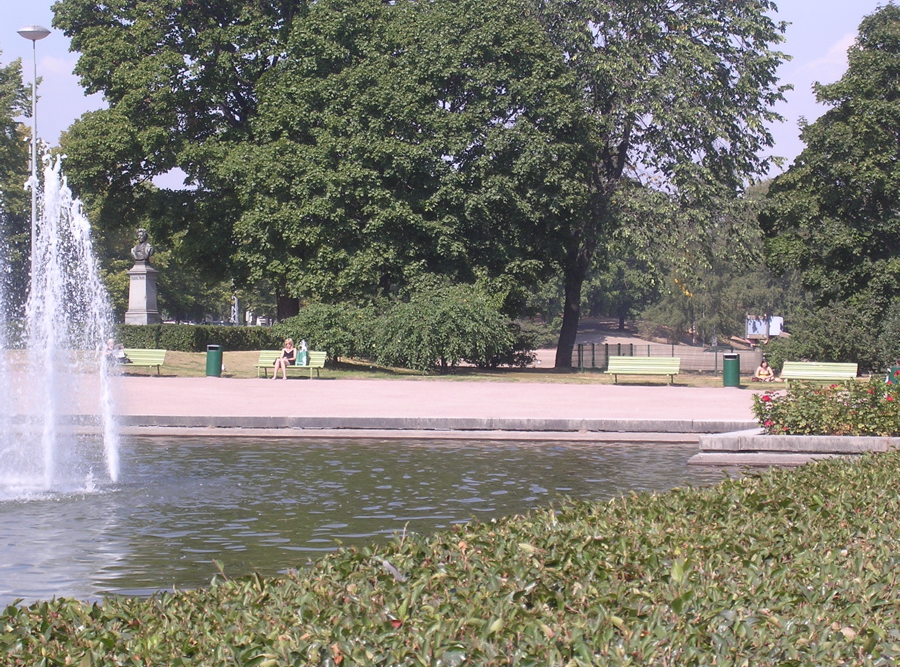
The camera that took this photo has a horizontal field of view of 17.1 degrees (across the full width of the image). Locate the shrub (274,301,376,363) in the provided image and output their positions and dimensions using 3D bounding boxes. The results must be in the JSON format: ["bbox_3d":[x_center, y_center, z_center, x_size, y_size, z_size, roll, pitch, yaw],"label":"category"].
[{"bbox_3d":[-4.172,0.000,101.000,3.400,2.100,2.800,0,0,5],"label":"shrub"}]

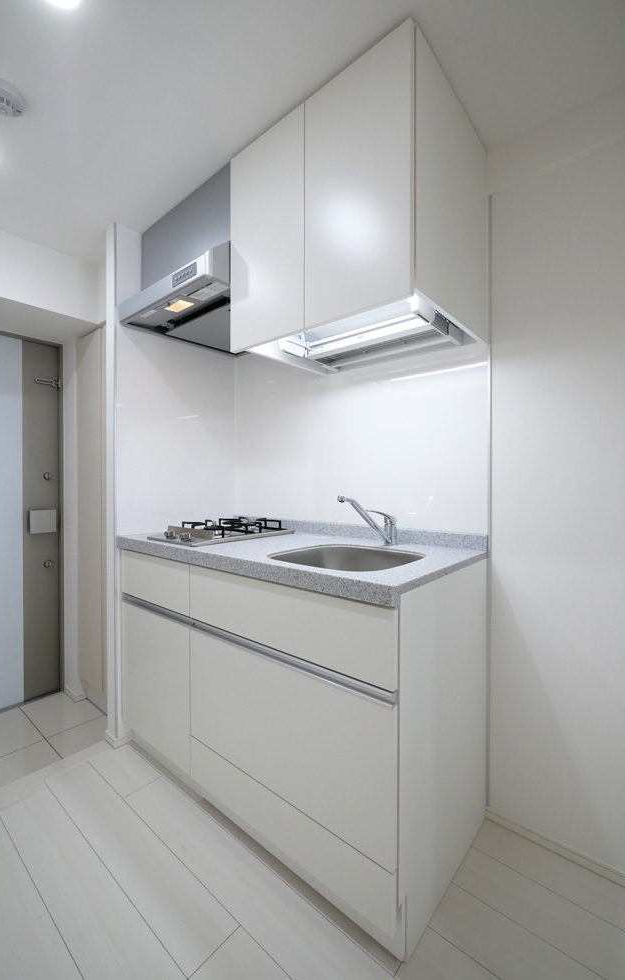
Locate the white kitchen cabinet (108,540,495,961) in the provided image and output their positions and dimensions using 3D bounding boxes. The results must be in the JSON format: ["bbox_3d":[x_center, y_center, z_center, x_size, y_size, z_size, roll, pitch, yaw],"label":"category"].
[{"bbox_3d":[-0.126,0.640,1.468,1.298,0.813,0.577,0,0,41],"label":"white kitchen cabinet"}]

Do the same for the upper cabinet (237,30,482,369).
[{"bbox_3d":[0.140,-0.762,1.288,0.658,0.627,0.506,0,0,41],"label":"upper cabinet"}]

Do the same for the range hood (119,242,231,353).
[{"bbox_3d":[-0.390,-0.783,1.704,0.622,0.156,0.566,0,0,41],"label":"range hood"}]

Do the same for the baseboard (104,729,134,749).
[{"bbox_3d":[-0.805,1.025,1.656,0.097,0.042,0.078,0,0,41],"label":"baseboard"}]

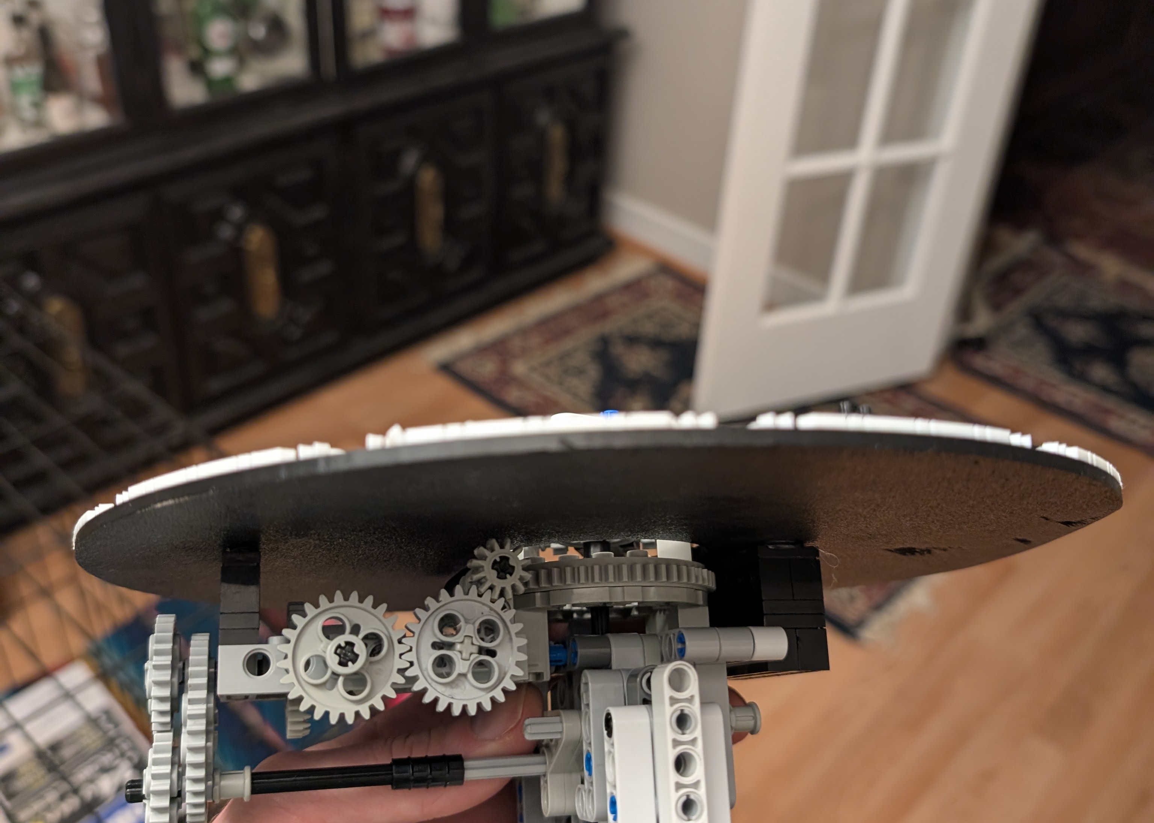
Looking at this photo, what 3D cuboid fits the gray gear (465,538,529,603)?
[{"bbox_3d":[-0.016,0.034,0.223,0.013,0.008,0.013,2,75,-16],"label":"gray gear"}]

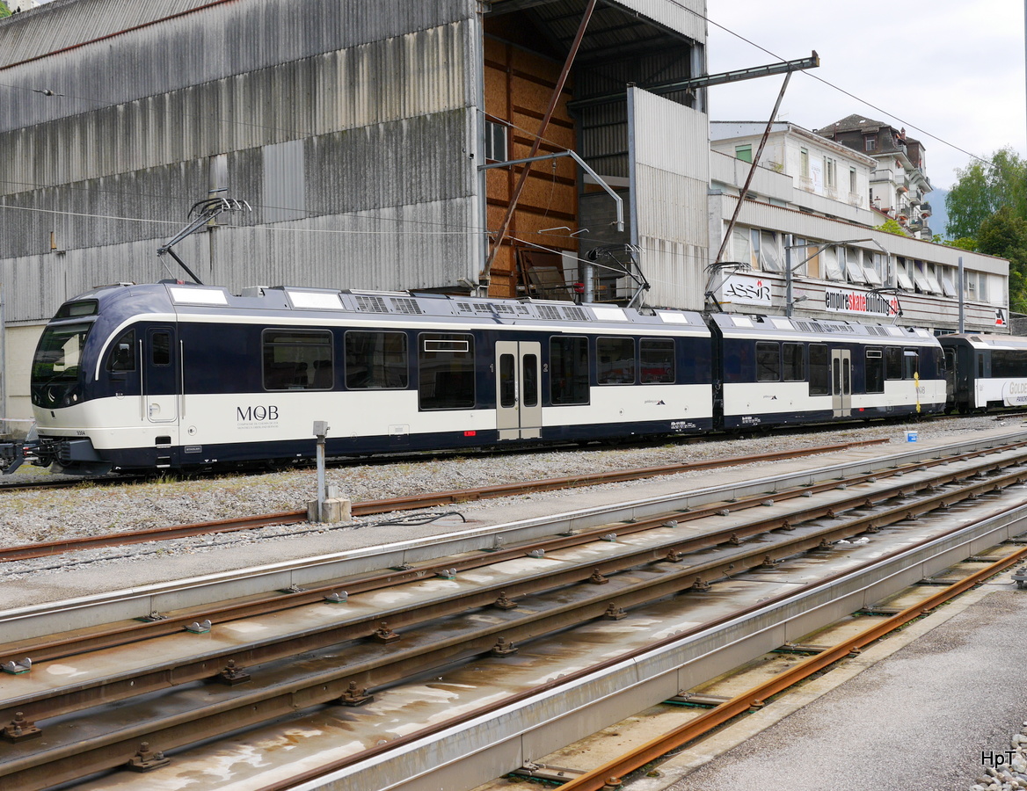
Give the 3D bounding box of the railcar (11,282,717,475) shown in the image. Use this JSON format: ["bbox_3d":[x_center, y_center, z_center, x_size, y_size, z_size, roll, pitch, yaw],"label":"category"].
[{"bbox_3d":[-2.079,-0.407,28.771,2.650,3.660,19.635,0,1,44],"label":"railcar"}]

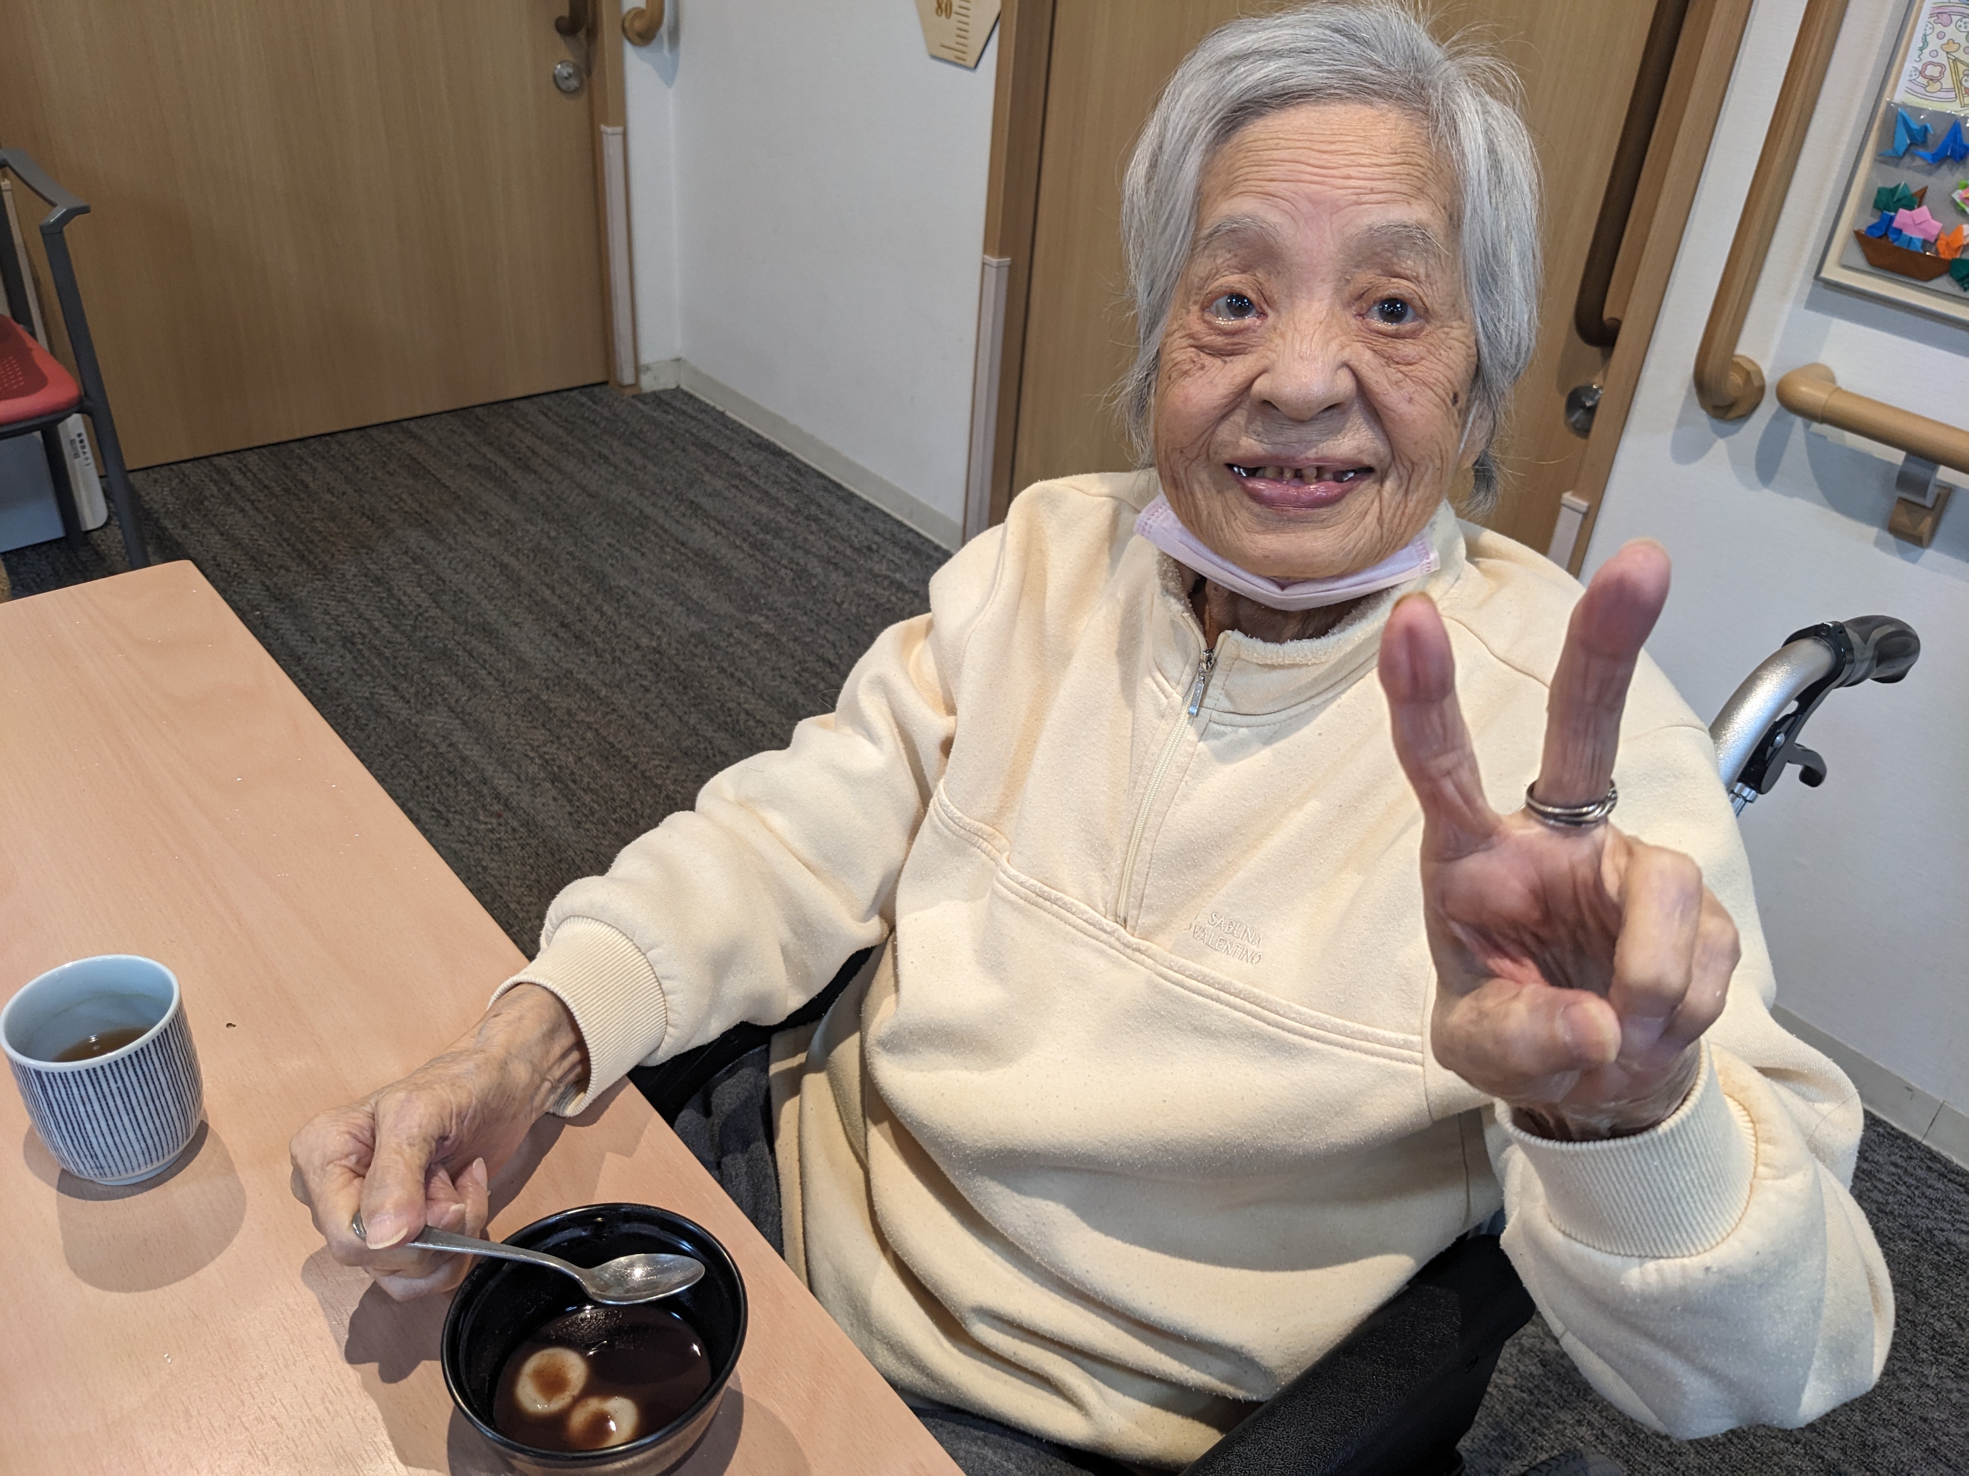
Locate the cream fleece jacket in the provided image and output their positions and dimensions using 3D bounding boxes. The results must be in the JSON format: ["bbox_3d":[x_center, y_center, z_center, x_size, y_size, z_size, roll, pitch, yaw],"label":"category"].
[{"bbox_3d":[0.123,0.149,0.760,0.575,0.430,0.450,23,36,28],"label":"cream fleece jacket"}]

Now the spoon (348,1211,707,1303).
[{"bbox_3d":[-0.178,0.202,0.598,0.141,0.020,0.029,7,31,3],"label":"spoon"}]

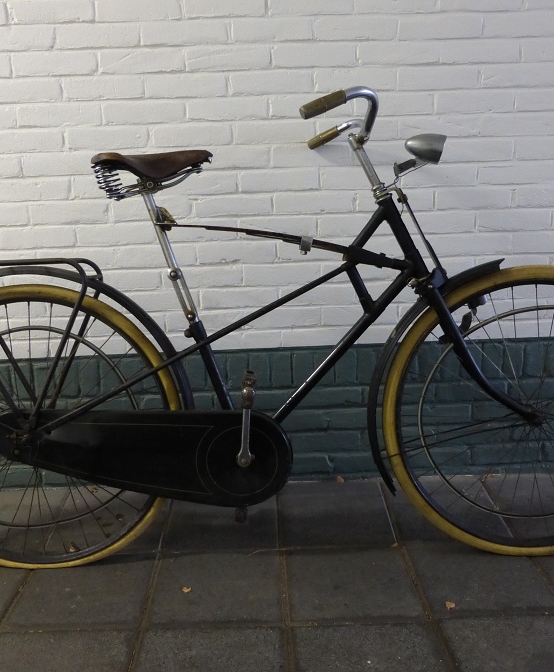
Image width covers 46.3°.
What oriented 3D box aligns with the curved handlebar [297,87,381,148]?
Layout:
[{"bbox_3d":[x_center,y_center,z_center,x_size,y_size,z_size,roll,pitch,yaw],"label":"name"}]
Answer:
[{"bbox_3d":[0.143,-0.479,1.482,0.167,0.098,0.505,-1,8,5],"label":"curved handlebar"}]

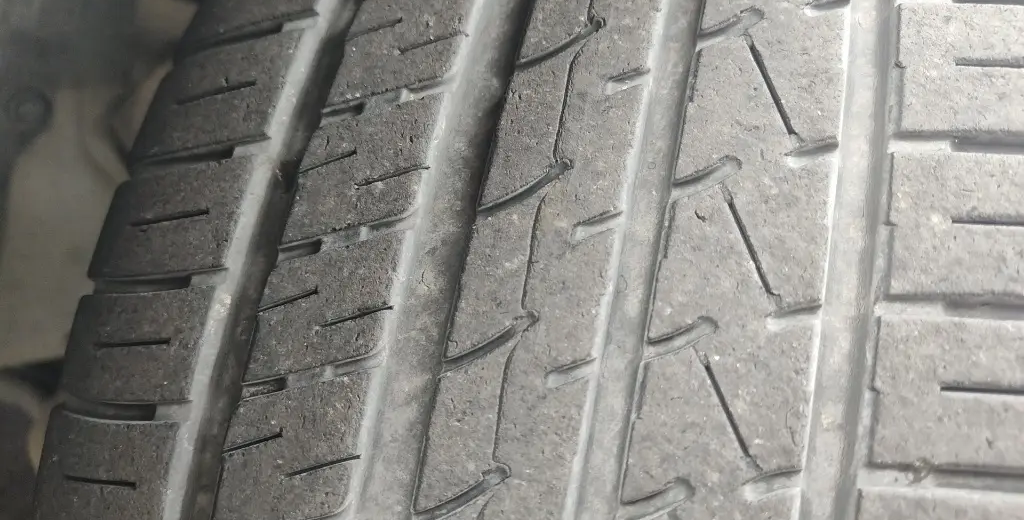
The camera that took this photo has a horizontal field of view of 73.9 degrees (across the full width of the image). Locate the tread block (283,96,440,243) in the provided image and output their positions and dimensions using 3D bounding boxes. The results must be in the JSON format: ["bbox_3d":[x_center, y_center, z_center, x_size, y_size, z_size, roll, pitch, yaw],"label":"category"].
[{"bbox_3d":[-0.029,-0.017,0.138,0.027,0.035,0.007,9,-15,15],"label":"tread block"}]

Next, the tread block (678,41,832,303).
[{"bbox_3d":[0.044,-0.017,0.124,0.027,0.050,0.007,10,-17,11],"label":"tread block"}]

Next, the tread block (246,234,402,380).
[{"bbox_3d":[-0.035,0.010,0.133,0.031,0.027,0.007,-3,-14,16],"label":"tread block"}]

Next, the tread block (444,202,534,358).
[{"bbox_3d":[-0.002,0.004,0.126,0.014,0.031,0.007,10,-12,13],"label":"tread block"}]

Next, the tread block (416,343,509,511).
[{"bbox_3d":[-0.007,0.030,0.121,0.013,0.031,0.007,9,-8,15],"label":"tread block"}]

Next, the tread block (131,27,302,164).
[{"bbox_3d":[-0.065,-0.036,0.155,0.039,0.033,0.008,6,-18,24],"label":"tread block"}]

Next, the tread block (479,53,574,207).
[{"bbox_3d":[0.005,-0.024,0.133,0.013,0.034,0.007,9,-17,15],"label":"tread block"}]

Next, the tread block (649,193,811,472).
[{"bbox_3d":[0.038,0.011,0.118,0.027,0.047,0.007,10,-12,10],"label":"tread block"}]

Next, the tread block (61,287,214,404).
[{"bbox_3d":[-0.079,0.018,0.147,0.039,0.024,0.009,1,-11,24],"label":"tread block"}]

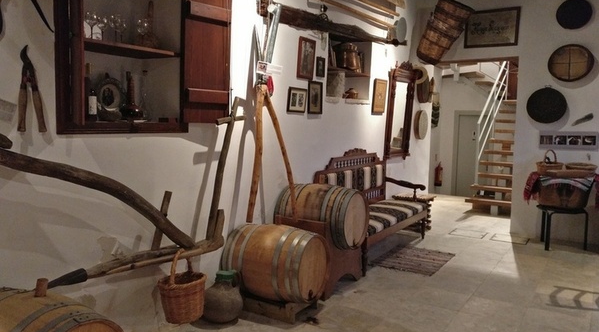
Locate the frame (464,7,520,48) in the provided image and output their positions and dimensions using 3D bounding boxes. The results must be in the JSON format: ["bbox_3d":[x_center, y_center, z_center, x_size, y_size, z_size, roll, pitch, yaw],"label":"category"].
[{"bbox_3d":[2.384,-1.702,6.000,0.635,0.451,0.035,4,5,29],"label":"frame"}]

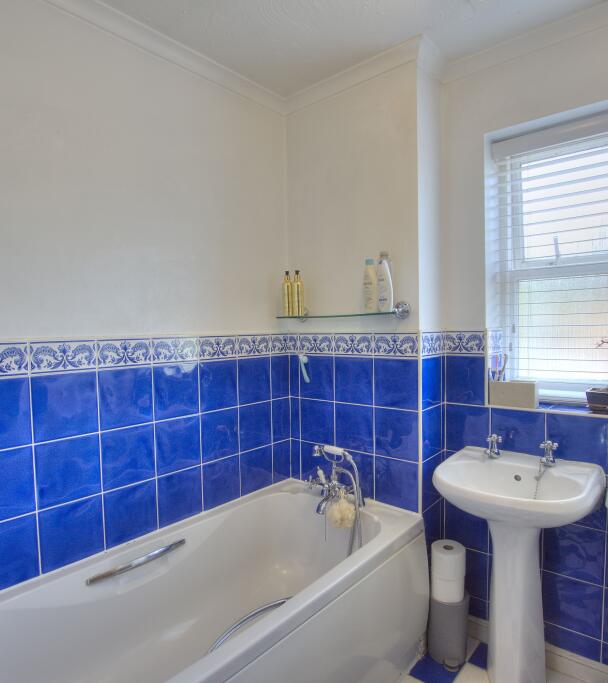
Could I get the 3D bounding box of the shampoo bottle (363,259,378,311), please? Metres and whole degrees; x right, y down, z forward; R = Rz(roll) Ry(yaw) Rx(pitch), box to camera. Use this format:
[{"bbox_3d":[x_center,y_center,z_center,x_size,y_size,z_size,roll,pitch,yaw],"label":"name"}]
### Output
[{"bbox_3d":[0.263,-0.220,1.797,0.063,0.211,0.043,0,2,41],"label":"shampoo bottle"}]

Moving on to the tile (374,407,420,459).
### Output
[{"bbox_3d":[0.372,0.373,1.827,0.200,0.200,0.010,1,3,40],"label":"tile"}]

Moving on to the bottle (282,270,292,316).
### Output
[{"bbox_3d":[-0.075,-0.218,2.089,0.049,0.210,0.049,-1,2,0],"label":"bottle"}]

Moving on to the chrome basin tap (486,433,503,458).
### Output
[{"bbox_3d":[0.720,0.398,1.728,0.055,0.090,0.105,1,3,39],"label":"chrome basin tap"}]

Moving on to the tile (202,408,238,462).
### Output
[{"bbox_3d":[-0.343,0.382,1.871,0.009,0.200,0.199,1,2,40],"label":"tile"}]

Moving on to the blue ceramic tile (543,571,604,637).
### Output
[{"bbox_3d":[0.963,0.944,1.634,0.198,0.198,0.008,1,2,40],"label":"blue ceramic tile"}]

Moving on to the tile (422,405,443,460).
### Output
[{"bbox_3d":[0.507,0.366,1.817,0.010,0.199,0.178,1,2,41],"label":"tile"}]

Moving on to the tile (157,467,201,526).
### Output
[{"bbox_3d":[-0.468,0.584,1.721,0.010,0.190,0.197,0,2,41],"label":"tile"}]

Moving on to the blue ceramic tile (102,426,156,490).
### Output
[{"bbox_3d":[-0.602,0.395,1.565,0.009,0.200,0.199,1,2,40],"label":"blue ceramic tile"}]

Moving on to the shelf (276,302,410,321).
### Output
[{"bbox_3d":[0.145,-0.118,1.908,0.600,0.065,0.130,1,3,40],"label":"shelf"}]

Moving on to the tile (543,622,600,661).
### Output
[{"bbox_3d":[0.963,1.078,1.641,0.197,0.079,0.010,0,2,41],"label":"tile"}]

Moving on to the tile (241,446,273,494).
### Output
[{"bbox_3d":[-0.208,0.569,2.021,0.010,0.188,0.197,1,2,41],"label":"tile"}]

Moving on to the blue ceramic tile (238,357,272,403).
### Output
[{"bbox_3d":[-0.214,0.171,2.011,0.010,0.200,0.200,1,3,41],"label":"blue ceramic tile"}]

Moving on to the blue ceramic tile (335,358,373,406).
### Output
[{"bbox_3d":[0.213,0.166,1.938,0.199,0.200,0.010,1,2,41],"label":"blue ceramic tile"}]

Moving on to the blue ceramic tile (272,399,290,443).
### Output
[{"bbox_3d":[-0.103,0.369,2.140,0.010,0.200,0.124,1,3,41],"label":"blue ceramic tile"}]

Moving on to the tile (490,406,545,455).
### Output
[{"bbox_3d":[0.811,0.358,1.727,0.198,0.198,0.008,1,2,40],"label":"tile"}]

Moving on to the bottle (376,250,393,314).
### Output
[{"bbox_3d":[0.312,-0.230,1.757,0.070,0.231,0.042,1,3,40],"label":"bottle"}]

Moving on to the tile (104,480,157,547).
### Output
[{"bbox_3d":[-0.595,0.587,1.567,0.010,0.188,0.197,1,2,41],"label":"tile"}]

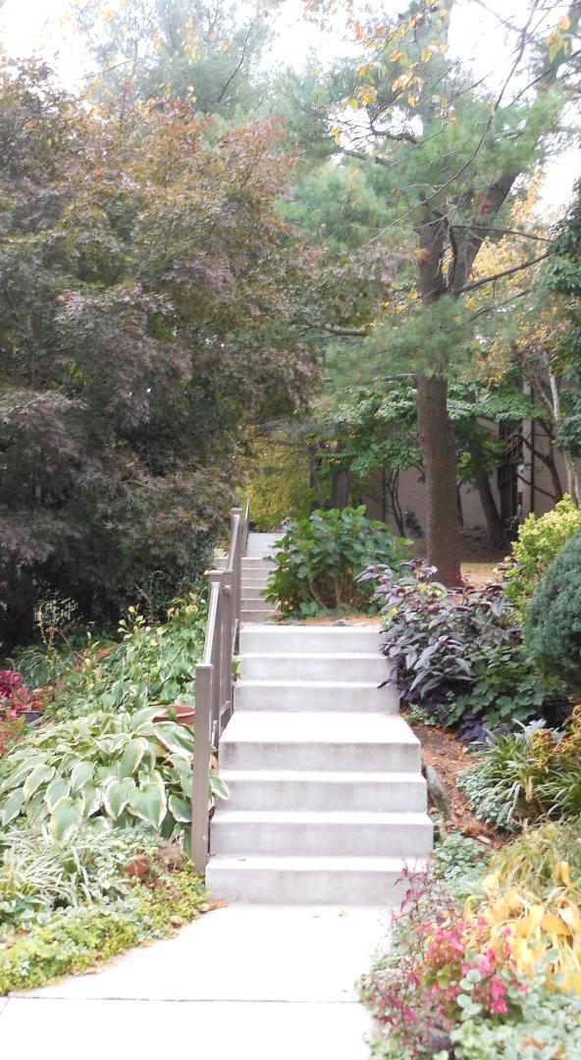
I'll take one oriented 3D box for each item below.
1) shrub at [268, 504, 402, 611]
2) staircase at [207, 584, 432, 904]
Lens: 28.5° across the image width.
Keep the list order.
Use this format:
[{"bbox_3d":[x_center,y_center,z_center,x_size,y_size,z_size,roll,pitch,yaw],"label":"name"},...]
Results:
[{"bbox_3d":[0.425,0.285,10.600,1.290,1.000,1.200,0,-2,1],"label":"shrub"},{"bbox_3d":[0.180,1.300,7.550,1.170,1.300,3.800,0,-2,1],"label":"staircase"}]

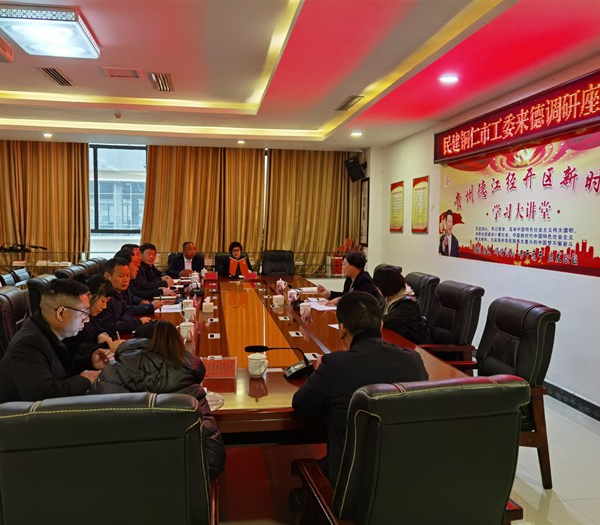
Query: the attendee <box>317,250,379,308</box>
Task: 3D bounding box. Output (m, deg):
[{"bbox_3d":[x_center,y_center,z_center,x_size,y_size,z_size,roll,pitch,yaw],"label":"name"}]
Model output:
[{"bbox_3d":[0.588,0.521,5.672,0.750,1.280,0.520,0,5,-9],"label":"attendee"}]

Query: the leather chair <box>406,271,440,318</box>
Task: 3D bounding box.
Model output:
[{"bbox_3d":[1.024,0.668,5.667,0.700,1.100,0.640,0,4,-9],"label":"leather chair"}]

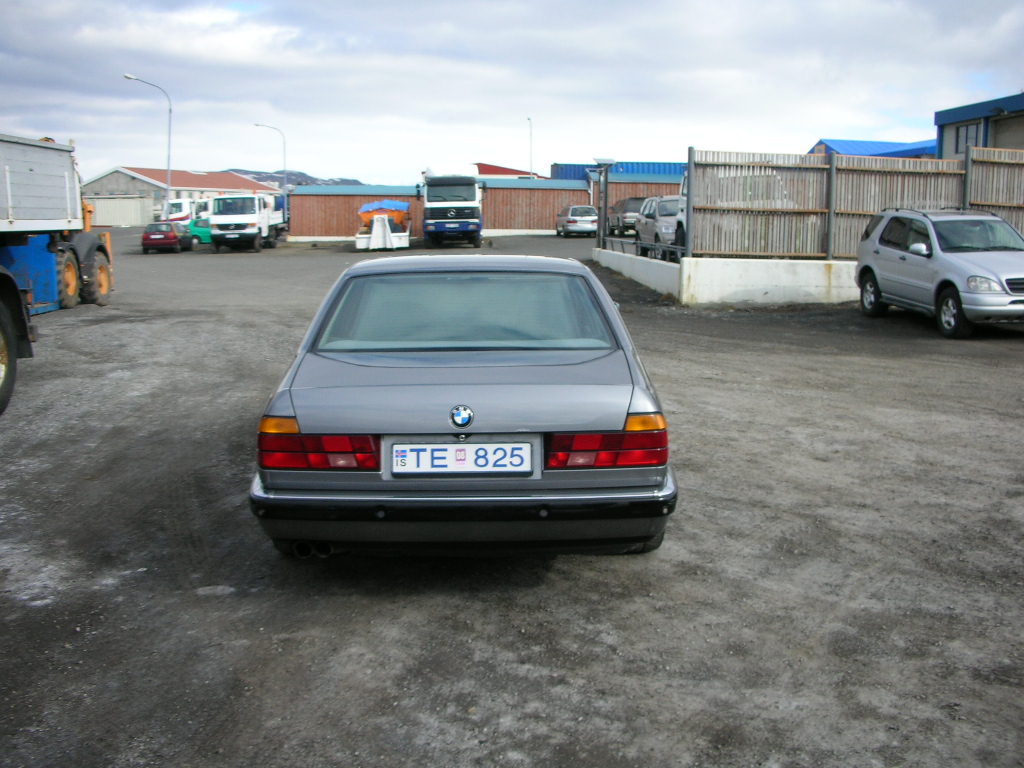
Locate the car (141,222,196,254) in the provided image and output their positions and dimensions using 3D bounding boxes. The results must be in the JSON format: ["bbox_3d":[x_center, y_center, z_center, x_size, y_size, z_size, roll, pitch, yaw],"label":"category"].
[{"bbox_3d":[-16.368,-7.012,49.188,1.670,1.420,3.900,-1,9,-8],"label":"car"}]

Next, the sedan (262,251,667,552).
[{"bbox_3d":[-0.229,-0.084,6.263,1.845,1.410,4.910,0,9,-1],"label":"sedan"}]

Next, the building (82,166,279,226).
[{"bbox_3d":[-45.658,-25.763,142.630,15.730,7.722,22.360,5,10,24],"label":"building"}]

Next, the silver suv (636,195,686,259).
[{"bbox_3d":[4.713,-4.418,29.093,1.780,1.720,4.500,0,9,-3],"label":"silver suv"}]

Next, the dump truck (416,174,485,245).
[{"bbox_3d":[-2.795,-8.222,49.444,2.500,3.150,7.500,0,9,-3],"label":"dump truck"}]

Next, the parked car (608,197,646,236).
[{"bbox_3d":[5.721,-7.806,48.478,1.780,1.750,4.500,0,9,-3],"label":"parked car"}]

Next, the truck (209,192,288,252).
[{"bbox_3d":[-12.485,-7.679,49.226,2.200,2.650,6.000,0,9,-1],"label":"truck"}]

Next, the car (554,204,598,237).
[{"bbox_3d":[3.114,-7.503,47.654,1.710,1.440,4.450,0,9,-2],"label":"car"}]

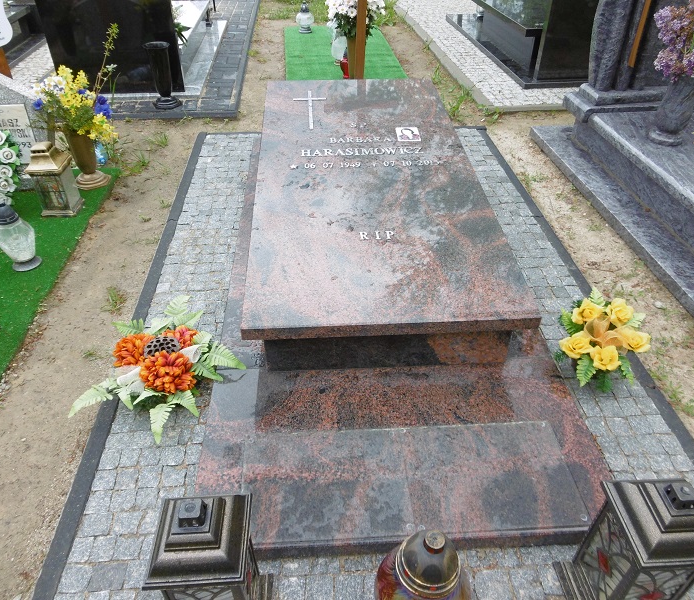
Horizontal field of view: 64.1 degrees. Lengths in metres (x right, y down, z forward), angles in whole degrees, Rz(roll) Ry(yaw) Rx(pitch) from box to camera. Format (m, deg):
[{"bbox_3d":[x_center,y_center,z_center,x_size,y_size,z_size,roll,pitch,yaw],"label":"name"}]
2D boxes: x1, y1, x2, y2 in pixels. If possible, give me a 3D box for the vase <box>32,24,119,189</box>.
[{"bbox_3d":[-1.175,-0.856,2.503,0.439,0.702,0.342,-2,38,-3],"label":"vase"}]

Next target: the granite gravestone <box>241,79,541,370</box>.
[{"bbox_3d":[0.070,-0.430,2.183,0.812,0.336,1.702,-2,38,-3],"label":"granite gravestone"}]

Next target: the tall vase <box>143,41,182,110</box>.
[{"bbox_3d":[-1.143,-1.383,3.421,0.177,0.354,0.177,-2,38,-3],"label":"tall vase"}]

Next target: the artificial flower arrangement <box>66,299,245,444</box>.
[{"bbox_3d":[-0.529,0.167,1.618,0.451,0.165,0.500,-2,38,-3],"label":"artificial flower arrangement"}]

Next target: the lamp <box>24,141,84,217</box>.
[{"bbox_3d":[-1.282,-0.539,2.413,0.152,0.315,0.156,0,38,0],"label":"lamp"}]

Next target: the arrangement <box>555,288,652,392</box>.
[{"bbox_3d":[0.756,0.110,1.683,0.287,0.189,0.305,-2,38,-3],"label":"arrangement"}]

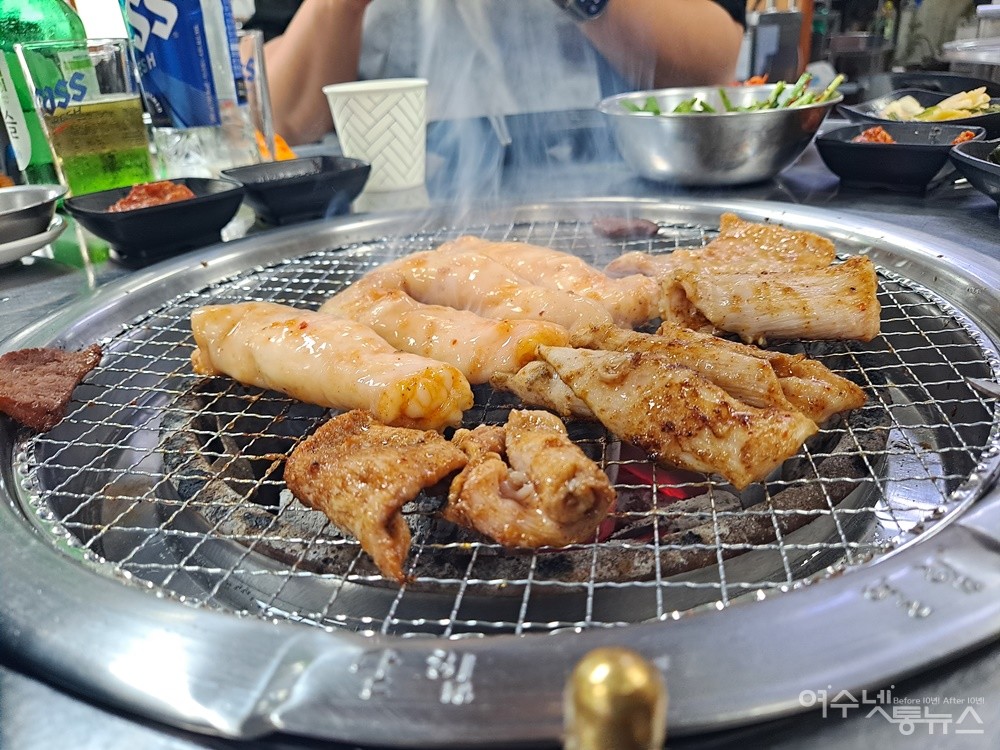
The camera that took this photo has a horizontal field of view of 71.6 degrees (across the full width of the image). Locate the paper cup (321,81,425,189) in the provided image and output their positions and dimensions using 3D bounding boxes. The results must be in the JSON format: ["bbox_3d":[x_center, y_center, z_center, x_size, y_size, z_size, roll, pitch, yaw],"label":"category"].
[{"bbox_3d":[-0.086,-0.172,0.503,0.073,0.070,0.073,-8,26,-7],"label":"paper cup"}]

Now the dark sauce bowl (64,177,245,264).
[{"bbox_3d":[-0.192,-0.088,0.396,0.080,0.030,0.080,17,34,37],"label":"dark sauce bowl"}]

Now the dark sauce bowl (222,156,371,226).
[{"bbox_3d":[-0.128,-0.116,0.443,0.081,0.030,0.081,-20,30,-29],"label":"dark sauce bowl"}]

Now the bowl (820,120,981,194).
[{"bbox_3d":[0.234,-0.127,0.410,0.079,0.030,0.079,17,34,37],"label":"bowl"}]

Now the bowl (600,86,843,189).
[{"bbox_3d":[0.147,-0.166,0.481,0.166,0.049,0.166,4,27,16],"label":"bowl"}]

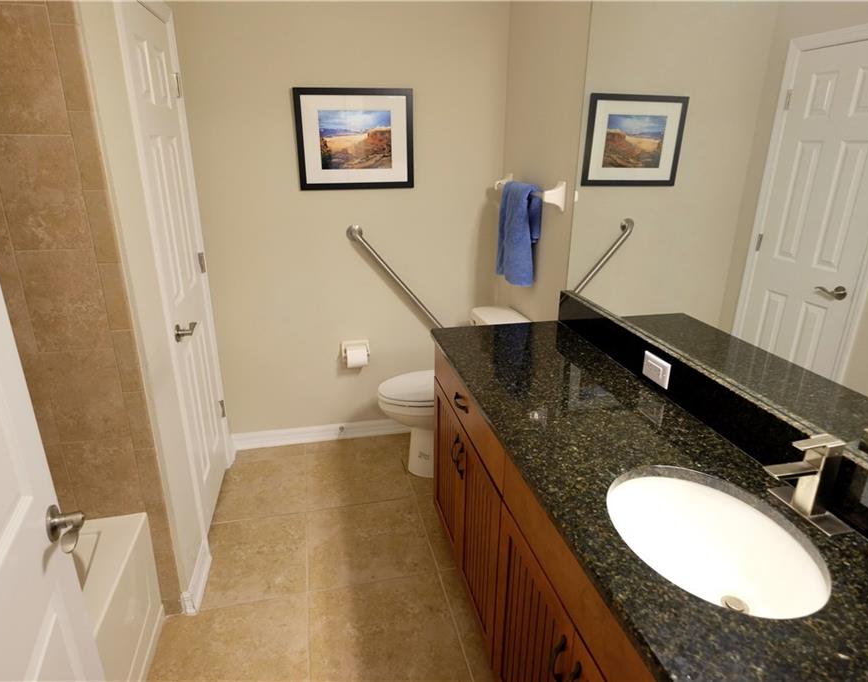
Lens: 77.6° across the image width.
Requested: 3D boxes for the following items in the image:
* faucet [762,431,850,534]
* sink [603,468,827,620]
[{"bbox_3d":[0.693,0.259,1.028,0.150,0.163,0.148,-4,20,-12],"label":"faucet"},{"bbox_3d":[0.507,0.429,1.041,0.338,0.160,0.436,-4,20,-12],"label":"sink"}]

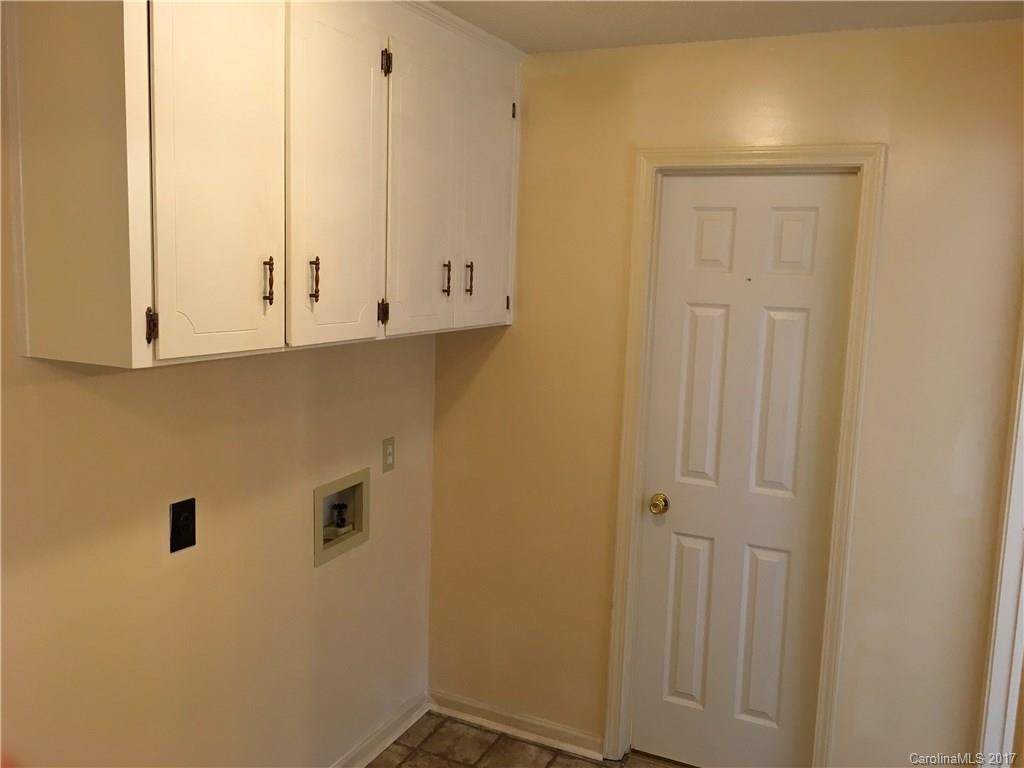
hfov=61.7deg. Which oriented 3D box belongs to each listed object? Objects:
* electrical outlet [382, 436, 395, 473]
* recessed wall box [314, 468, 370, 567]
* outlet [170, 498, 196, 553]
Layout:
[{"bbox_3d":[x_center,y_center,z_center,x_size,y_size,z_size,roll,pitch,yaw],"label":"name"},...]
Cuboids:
[{"bbox_3d":[-0.419,0.244,2.936,0.010,0.113,0.069,6,9,24],"label":"electrical outlet"},{"bbox_3d":[-0.569,0.418,2.746,0.088,0.247,0.287,6,9,24],"label":"recessed wall box"},{"bbox_3d":[-0.808,0.350,2.108,0.011,0.121,0.077,6,9,24],"label":"outlet"}]

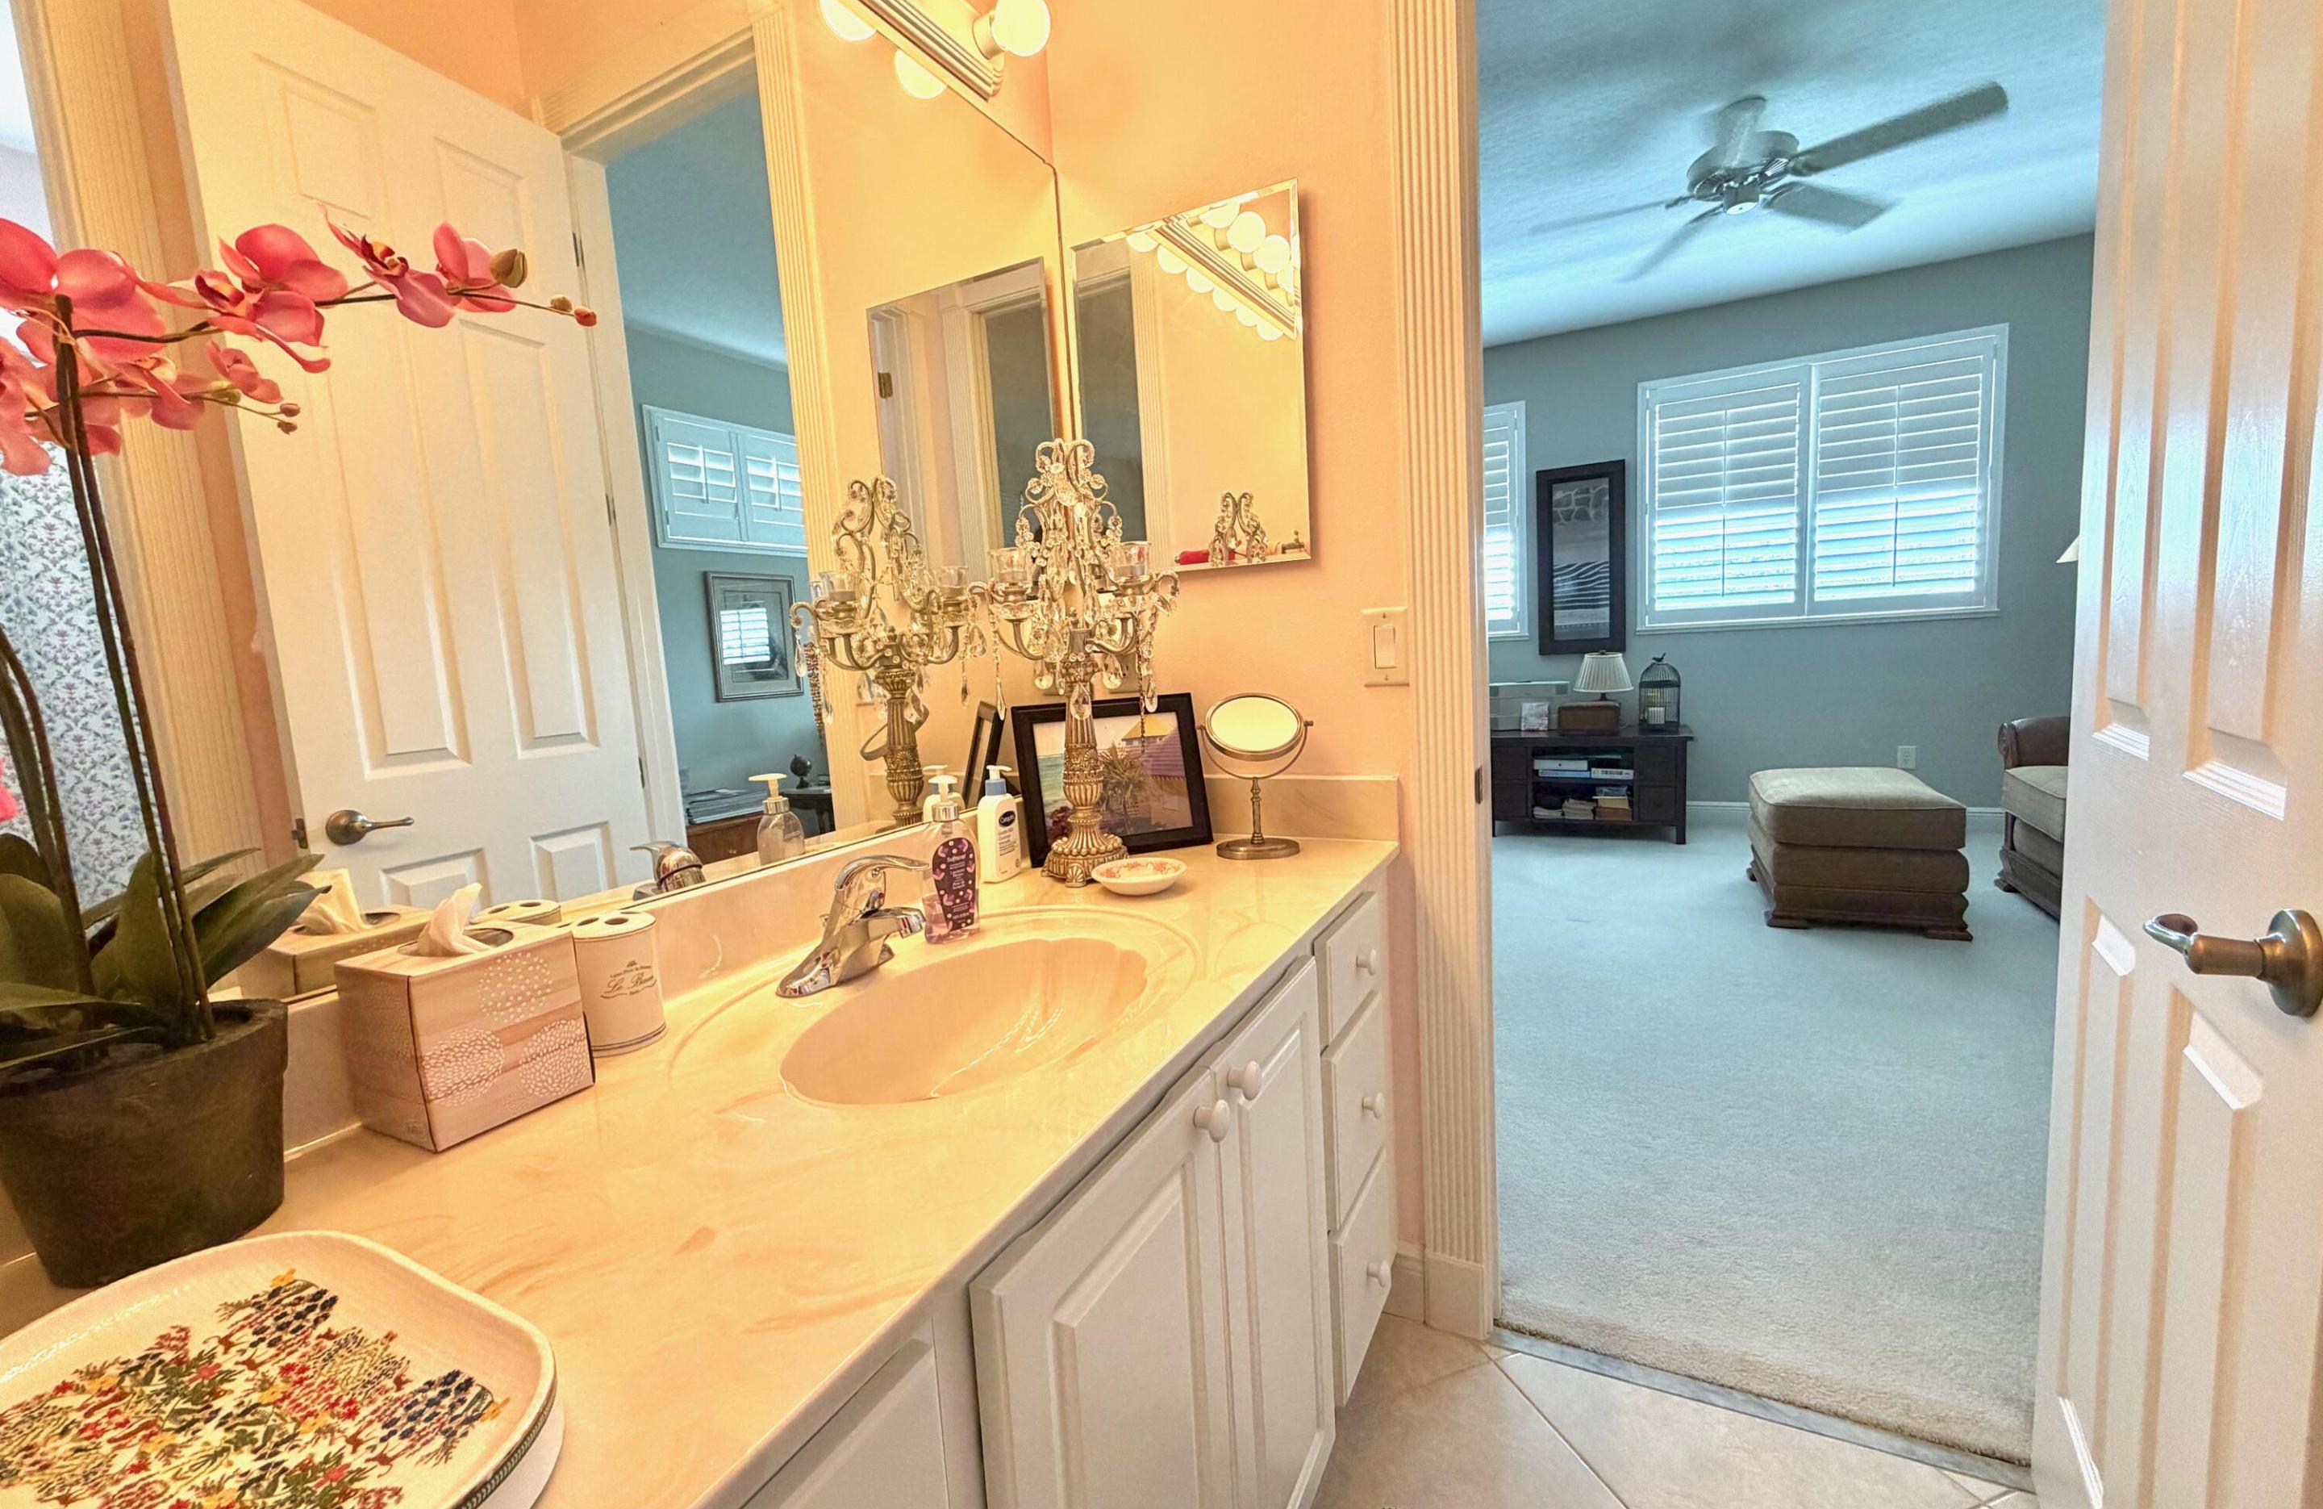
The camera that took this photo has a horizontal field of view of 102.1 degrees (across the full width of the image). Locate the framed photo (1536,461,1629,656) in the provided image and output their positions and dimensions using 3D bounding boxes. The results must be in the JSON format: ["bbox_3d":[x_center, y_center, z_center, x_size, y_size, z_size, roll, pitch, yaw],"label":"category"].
[{"bbox_3d":[2.325,-1.078,5.192,0.440,1.030,0.030,0,7,27],"label":"framed photo"}]

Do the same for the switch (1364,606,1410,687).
[{"bbox_3d":[0.348,-0.166,1.460,0.071,0.118,0.010,0,7,27],"label":"switch"}]

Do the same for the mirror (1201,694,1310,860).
[{"bbox_3d":[0.146,0.030,1.457,0.172,0.247,0.120,-3,7,8],"label":"mirror"}]

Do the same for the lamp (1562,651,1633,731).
[{"bbox_3d":[2.295,-0.323,4.919,0.360,0.415,0.310,0,7,27],"label":"lamp"}]

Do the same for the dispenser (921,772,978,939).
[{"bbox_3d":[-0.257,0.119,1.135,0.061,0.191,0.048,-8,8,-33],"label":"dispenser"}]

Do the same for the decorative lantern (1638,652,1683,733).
[{"bbox_3d":[2.534,-0.309,4.774,0.210,0.400,0.200,0,7,27],"label":"decorative lantern"}]

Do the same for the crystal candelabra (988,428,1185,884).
[{"bbox_3d":[-0.118,-0.129,1.343,0.262,0.620,0.262,-4,7,-5],"label":"crystal candelabra"}]

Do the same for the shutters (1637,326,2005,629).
[{"bbox_3d":[3.216,-1.309,4.678,1.505,1.290,0.070,0,7,27],"label":"shutters"}]

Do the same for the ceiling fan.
[{"bbox_3d":[1.905,-1.931,3.092,1.290,0.290,1.270,0,7,27],"label":"ceiling fan"}]

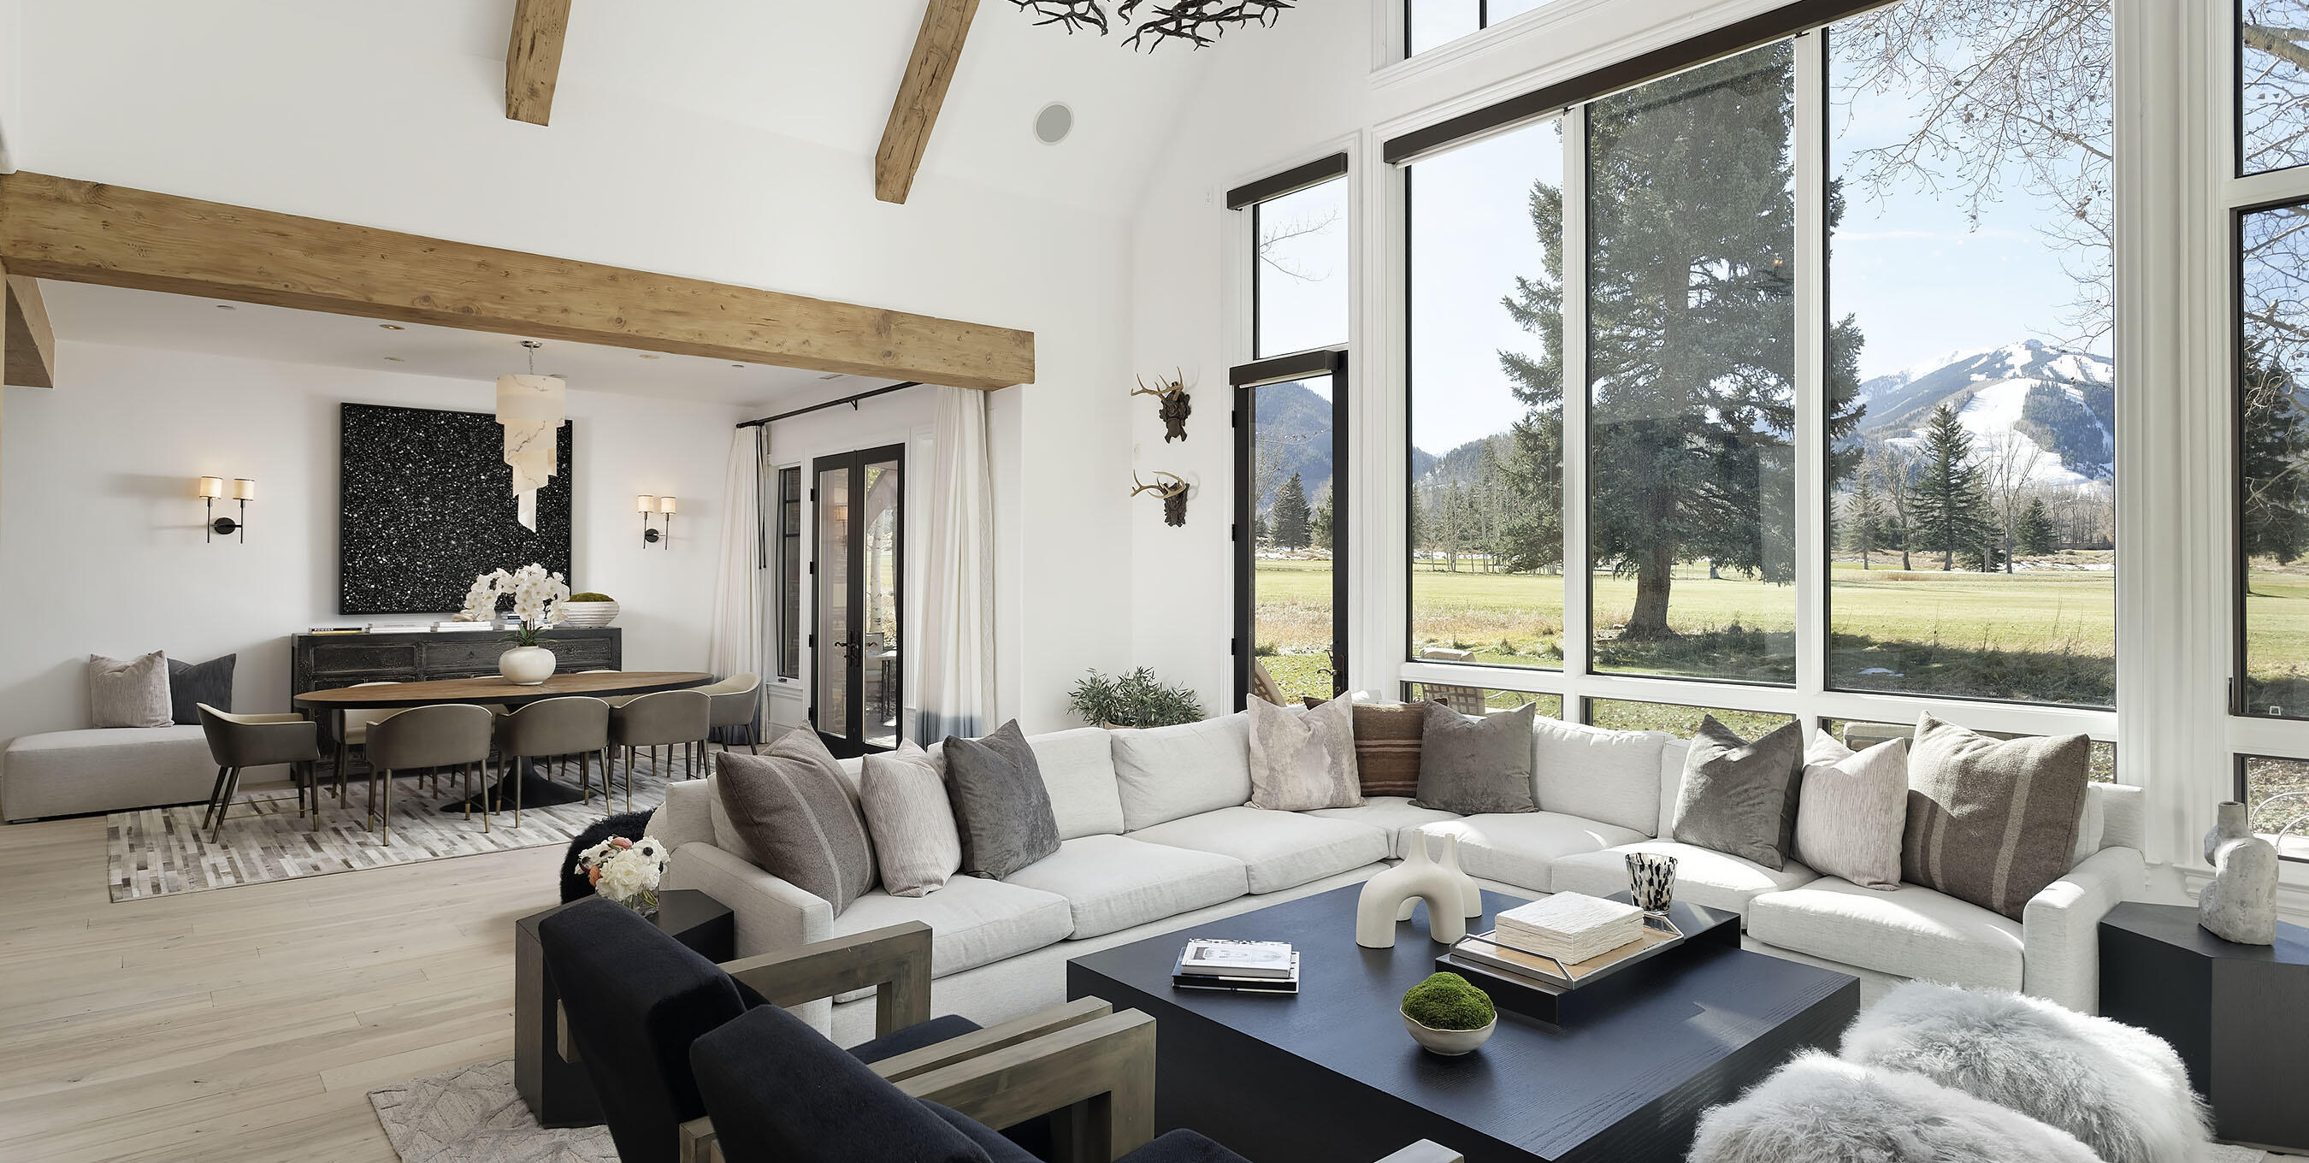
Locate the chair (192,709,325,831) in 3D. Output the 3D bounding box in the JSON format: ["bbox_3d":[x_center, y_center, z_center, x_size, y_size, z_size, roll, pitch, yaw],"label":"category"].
[{"bbox_3d":[-5.182,1.057,7.038,0.560,0.760,0.590,0,1,-41],"label":"chair"}]

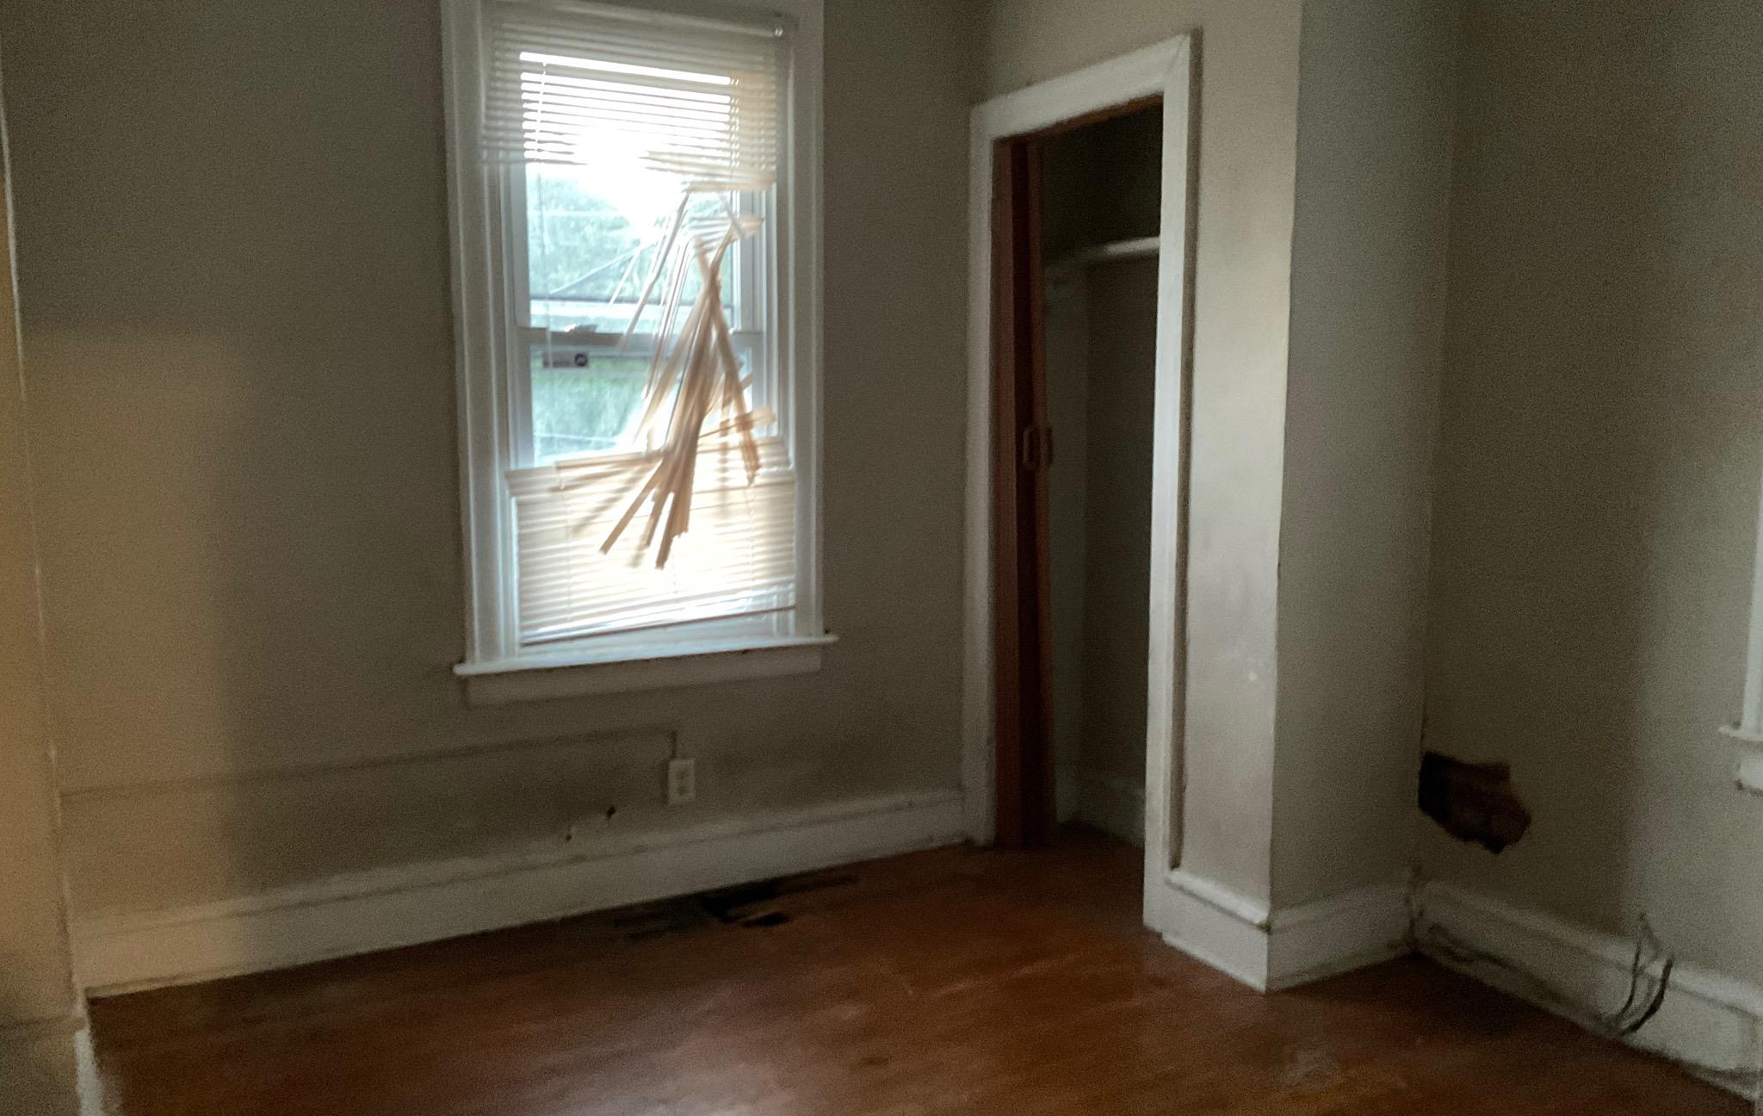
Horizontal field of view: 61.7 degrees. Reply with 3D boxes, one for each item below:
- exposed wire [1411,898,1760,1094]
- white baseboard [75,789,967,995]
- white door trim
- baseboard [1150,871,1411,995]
[{"bbox_3d":[1.442,0.845,3.124,0.070,0.286,0.816,-4,8,-28],"label":"exposed wire"},{"bbox_3d":[-0.766,0.816,3.822,2.278,0.181,0.028,-4,8,-28],"label":"white baseboard"},{"bbox_3d":[0.509,-0.168,3.867,0.080,2.122,0.952,-4,8,-28],"label":"white door trim"},{"bbox_3d":[0.990,0.843,3.541,0.490,0.190,0.340,-4,8,-28],"label":"baseboard"}]

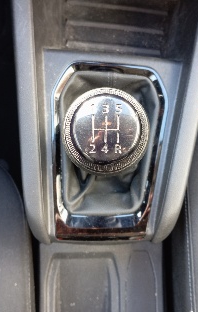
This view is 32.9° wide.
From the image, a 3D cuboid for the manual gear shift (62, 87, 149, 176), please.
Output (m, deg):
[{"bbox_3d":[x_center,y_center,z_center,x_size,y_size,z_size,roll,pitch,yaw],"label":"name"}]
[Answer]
[{"bbox_3d":[0.005,-0.011,0.254,0.058,0.077,0.058,0,76,0],"label":"manual gear shift"}]

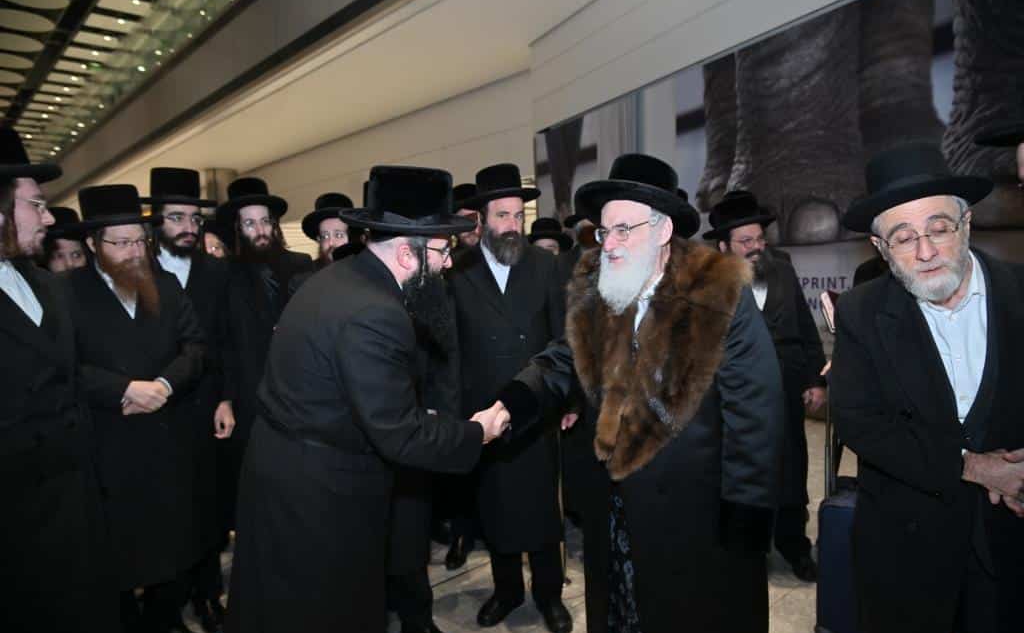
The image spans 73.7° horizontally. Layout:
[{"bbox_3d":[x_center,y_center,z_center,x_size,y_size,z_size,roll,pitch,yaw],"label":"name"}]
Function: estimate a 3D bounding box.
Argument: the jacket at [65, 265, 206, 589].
[{"bbox_3d":[-1.334,0.369,2.400,0.530,1.100,0.350,-1,2,-41],"label":"jacket"}]

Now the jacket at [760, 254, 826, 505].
[{"bbox_3d":[1.270,0.302,3.380,0.580,1.230,0.350,0,2,0],"label":"jacket"}]

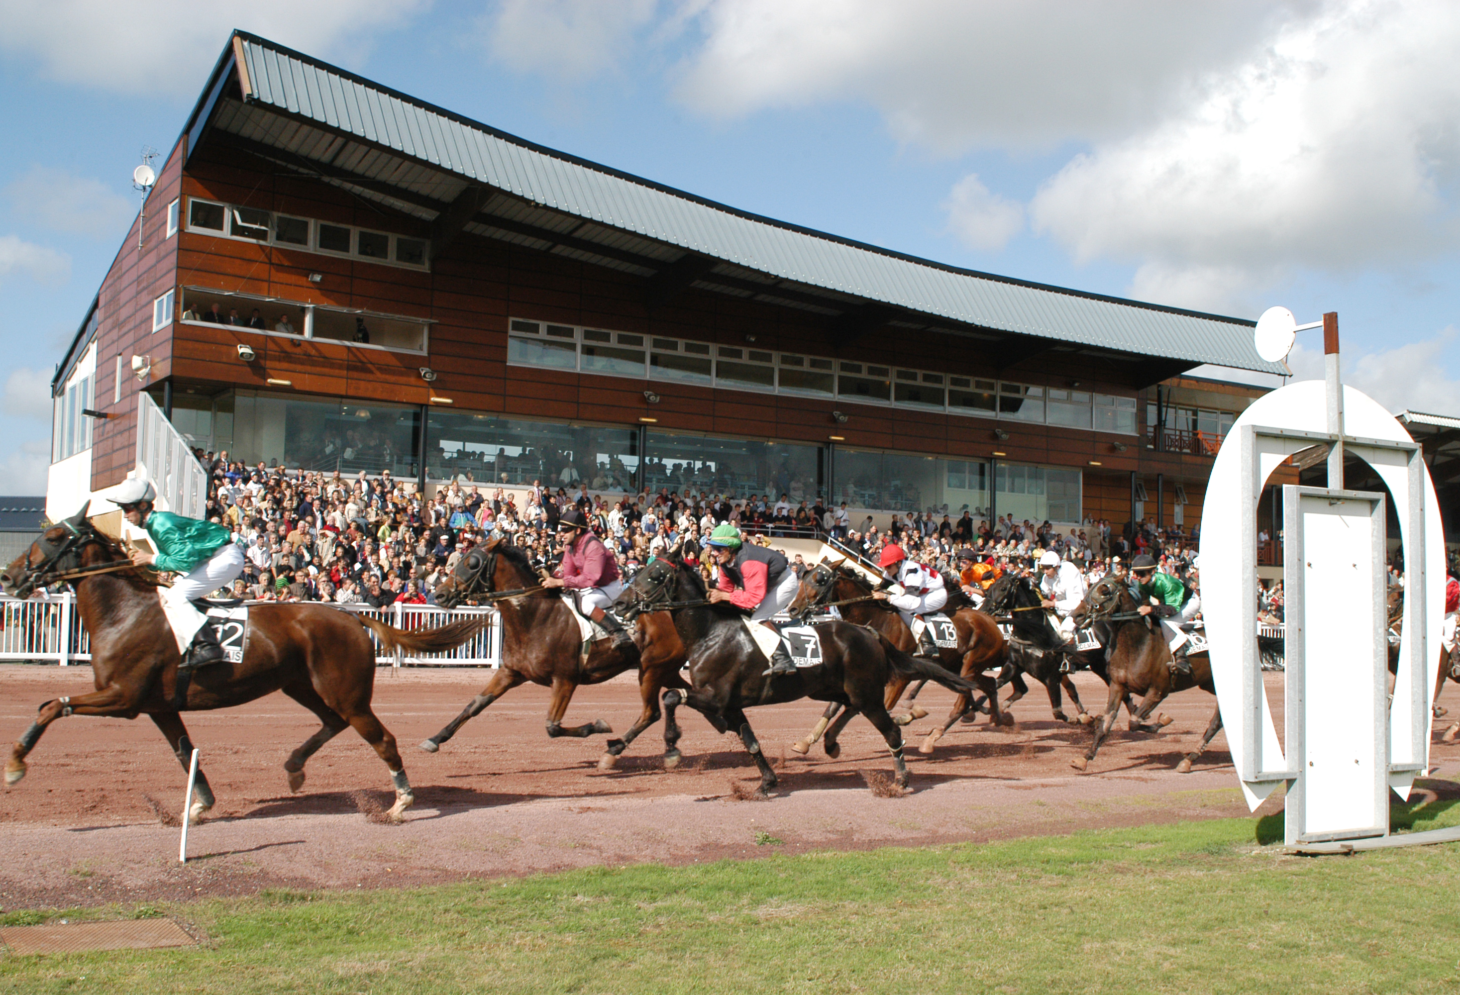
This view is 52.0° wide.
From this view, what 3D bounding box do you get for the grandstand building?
[{"bbox_3d":[-1.769,-2.257,57.624,41.500,15.800,24.000,4,-6,-32],"label":"grandstand building"}]

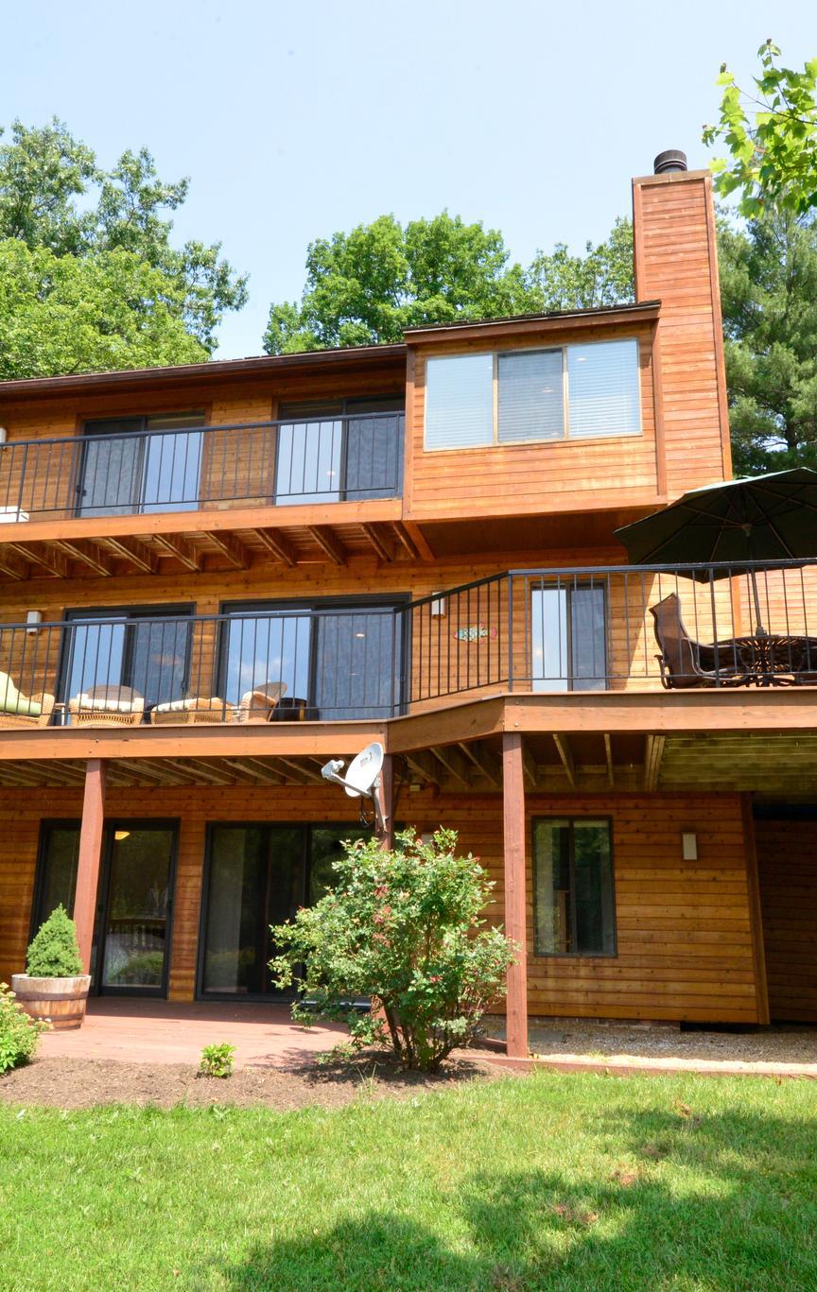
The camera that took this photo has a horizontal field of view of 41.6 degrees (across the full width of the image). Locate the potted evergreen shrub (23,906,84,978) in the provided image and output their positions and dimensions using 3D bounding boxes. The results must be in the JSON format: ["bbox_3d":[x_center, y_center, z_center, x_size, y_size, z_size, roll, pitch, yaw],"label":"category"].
[{"bbox_3d":[-3.028,2.534,9.226,0.510,0.580,0.510,-2,-15,11],"label":"potted evergreen shrub"}]

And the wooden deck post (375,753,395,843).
[{"bbox_3d":[-0.222,2.166,9.576,0.140,2.390,0.140,-2,-15,11],"label":"wooden deck post"}]

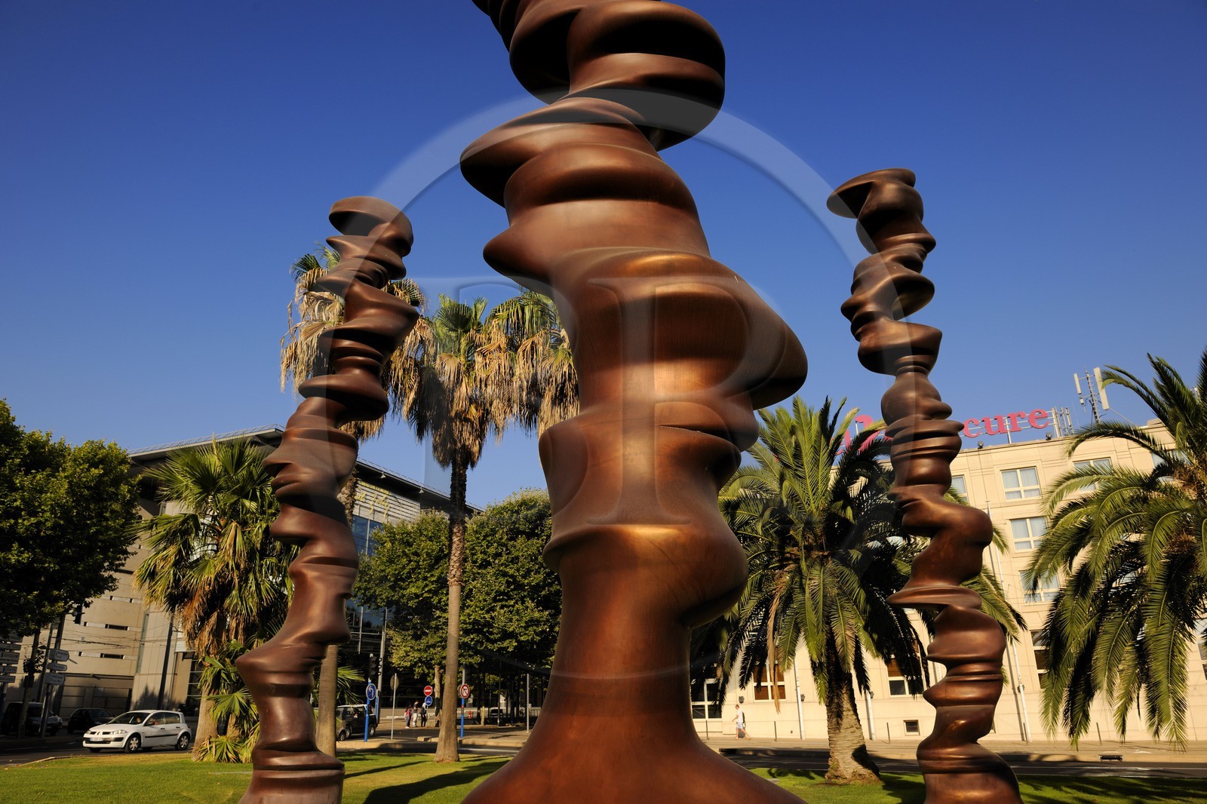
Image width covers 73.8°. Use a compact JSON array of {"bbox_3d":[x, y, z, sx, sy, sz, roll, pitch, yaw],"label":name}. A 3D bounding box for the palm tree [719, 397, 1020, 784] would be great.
[{"bbox_3d":[5.599,4.082,18.334,6.300,8.400,6.300,-7,-21,17],"label":"palm tree"}]

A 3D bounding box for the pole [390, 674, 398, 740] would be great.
[{"bbox_3d":[-9.768,14.199,37.514,0.160,2.876,0.650,-12,-22,26],"label":"pole"}]

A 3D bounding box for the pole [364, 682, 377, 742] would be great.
[{"bbox_3d":[-10.086,13.358,34.694,0.160,2.430,0.650,-11,-22,25],"label":"pole"}]

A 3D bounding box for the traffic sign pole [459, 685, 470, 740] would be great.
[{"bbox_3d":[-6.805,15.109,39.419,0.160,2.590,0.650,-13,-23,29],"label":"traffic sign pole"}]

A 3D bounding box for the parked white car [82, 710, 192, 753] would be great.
[{"bbox_3d":[-17.715,12.607,30.924,1.780,1.470,4.200,-5,-20,9],"label":"parked white car"}]

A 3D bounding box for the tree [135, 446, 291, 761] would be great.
[{"bbox_3d":[-12.712,6.169,26.634,5.000,10.458,4.900,9,-22,-26],"label":"tree"}]

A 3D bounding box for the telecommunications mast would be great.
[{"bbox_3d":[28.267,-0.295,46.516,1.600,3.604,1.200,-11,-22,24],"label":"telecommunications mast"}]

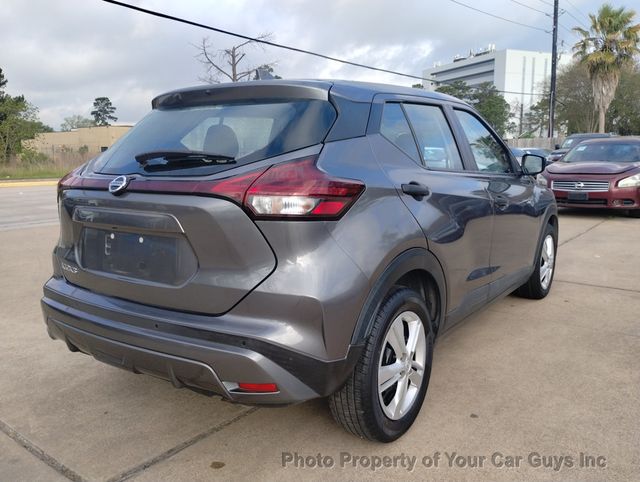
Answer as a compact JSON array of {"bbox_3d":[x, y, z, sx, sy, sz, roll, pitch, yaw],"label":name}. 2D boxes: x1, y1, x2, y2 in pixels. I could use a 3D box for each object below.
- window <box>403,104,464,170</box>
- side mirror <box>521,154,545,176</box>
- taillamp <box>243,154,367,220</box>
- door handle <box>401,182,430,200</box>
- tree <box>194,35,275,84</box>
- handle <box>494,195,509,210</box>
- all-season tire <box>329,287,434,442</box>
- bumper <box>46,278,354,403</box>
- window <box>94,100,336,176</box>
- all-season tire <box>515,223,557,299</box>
[{"bbox_3d":[0.578,-0.513,2.585,0.050,0.345,0.540,-17,-2,36],"label":"window"},{"bbox_3d":[1.439,-0.509,3.501,0.180,0.152,0.135,5,11,35],"label":"side mirror"},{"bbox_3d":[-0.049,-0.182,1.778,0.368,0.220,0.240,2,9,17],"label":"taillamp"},{"bbox_3d":[0.397,-0.208,2.150,0.055,0.068,0.240,5,11,35],"label":"door handle"},{"bbox_3d":[-6.833,-10.708,40.296,7.000,11.534,7.000,-2,9,-9],"label":"tree"},{"bbox_3d":[1.087,-0.240,3.127,0.055,0.068,0.240,5,11,35],"label":"handle"},{"bbox_3d":[0.280,0.506,2.228,0.210,0.652,0.652,5,11,35],"label":"all-season tire"},{"bbox_3d":[-0.676,0.326,2.177,1.740,0.390,0.460,5,11,35],"label":"bumper"},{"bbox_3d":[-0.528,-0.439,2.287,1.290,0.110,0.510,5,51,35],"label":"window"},{"bbox_3d":[1.793,0.158,4.338,0.210,0.652,0.652,5,11,35],"label":"all-season tire"}]

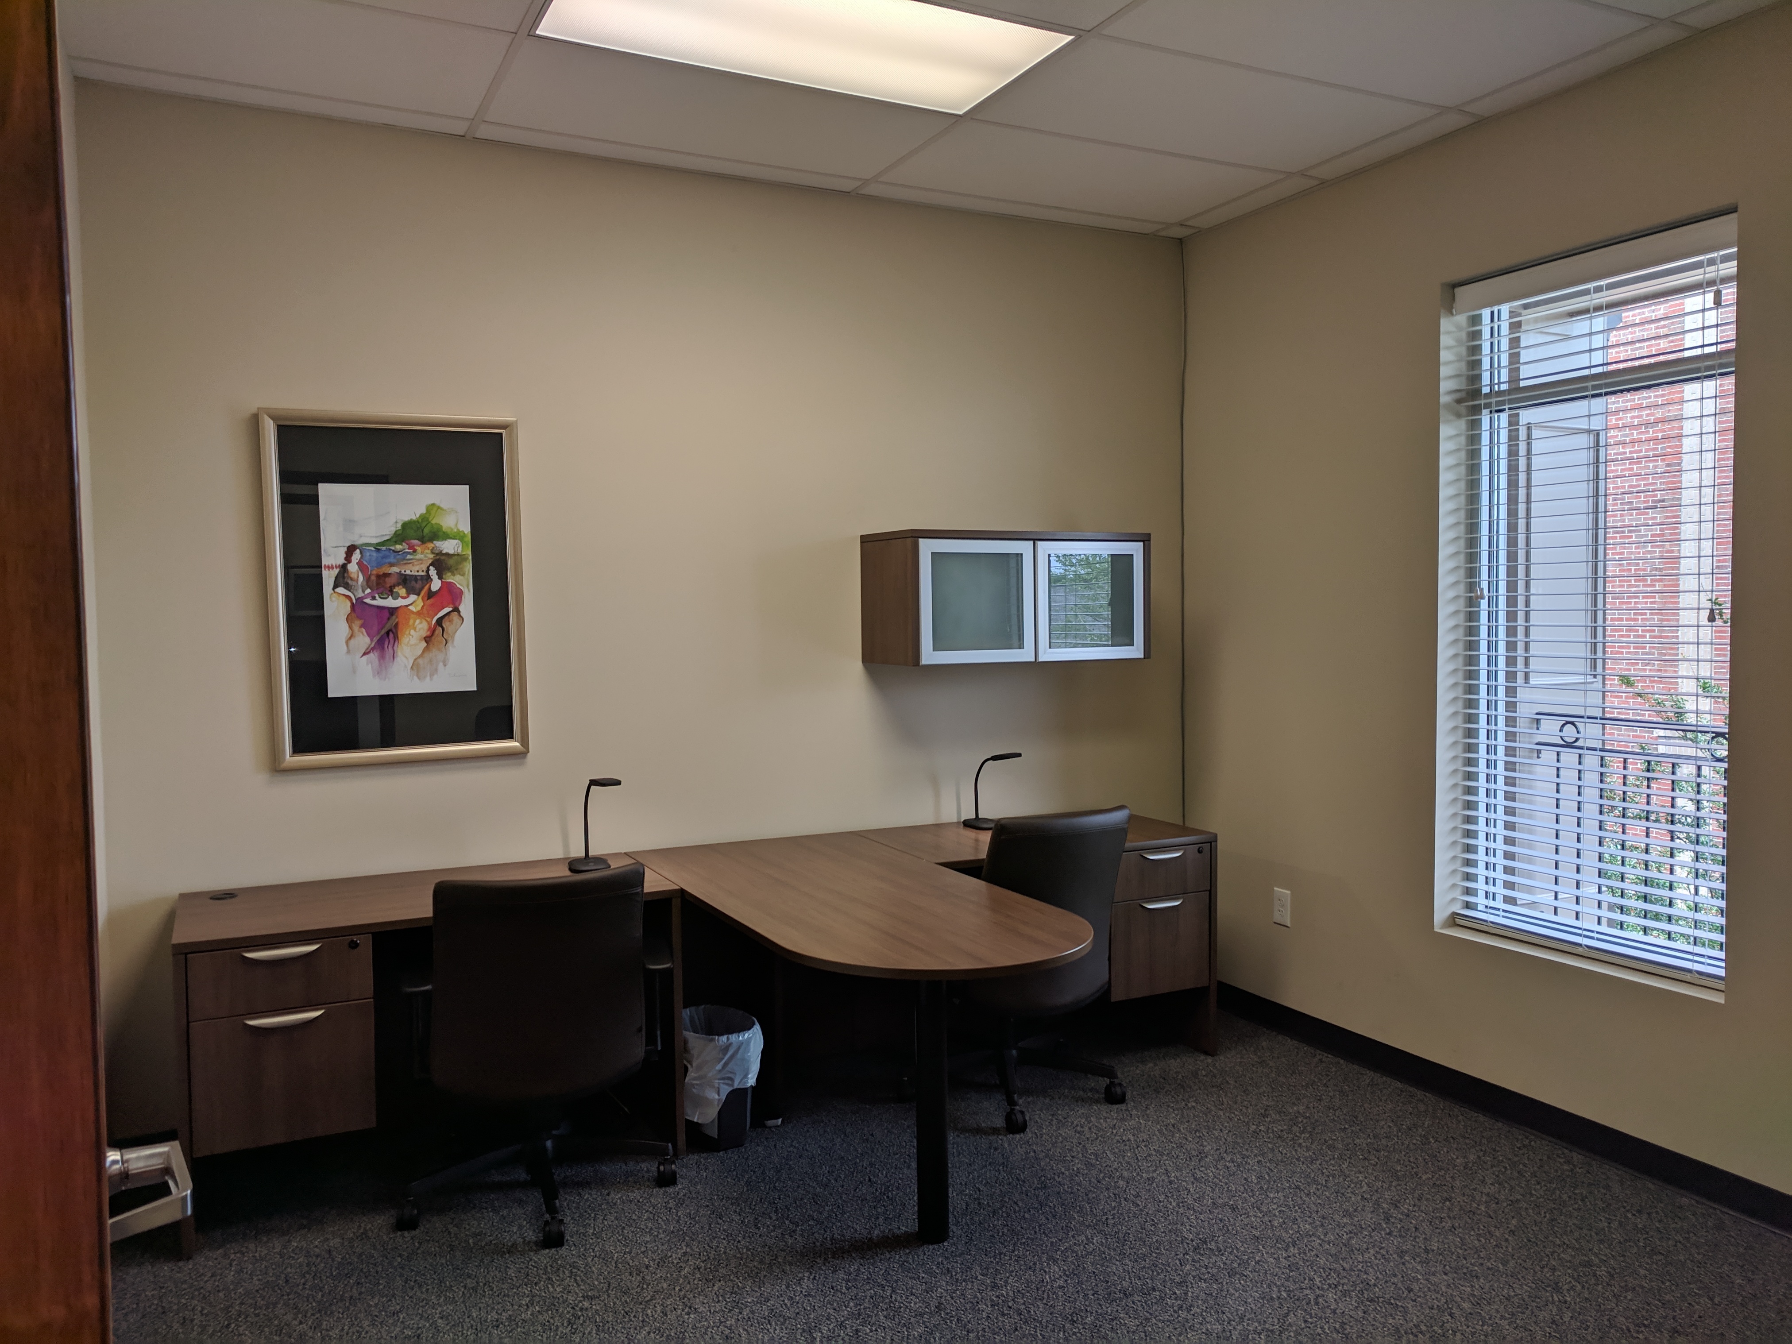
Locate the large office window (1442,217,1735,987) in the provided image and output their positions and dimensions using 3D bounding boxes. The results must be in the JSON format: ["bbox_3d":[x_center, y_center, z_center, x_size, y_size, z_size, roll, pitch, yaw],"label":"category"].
[{"bbox_3d":[1.887,-0.173,3.665,0.069,1.906,0.863,-2,3,-27],"label":"large office window"}]

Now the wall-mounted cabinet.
[{"bbox_3d":[0.374,-0.246,4.499,0.909,0.421,0.361,-2,3,-27],"label":"wall-mounted cabinet"}]

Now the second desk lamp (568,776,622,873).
[{"bbox_3d":[-0.869,0.438,3.872,0.153,0.257,0.139,1,3,25],"label":"second desk lamp"}]

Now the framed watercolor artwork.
[{"bbox_3d":[-1.392,-0.234,3.789,0.680,0.978,0.035,-2,3,-27],"label":"framed watercolor artwork"}]

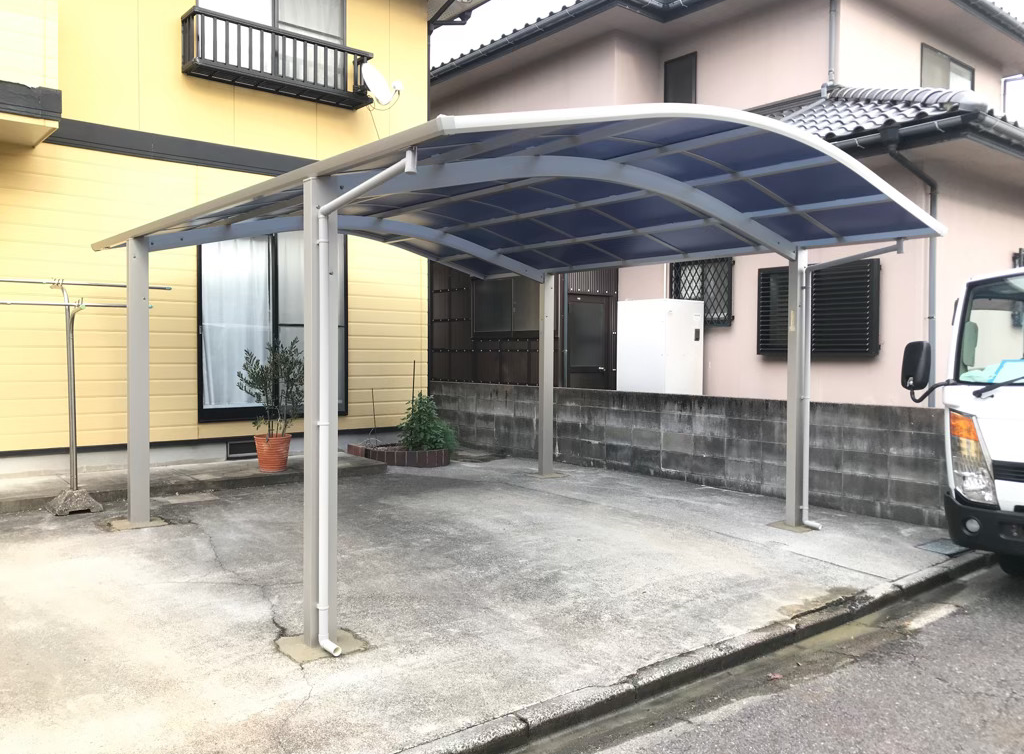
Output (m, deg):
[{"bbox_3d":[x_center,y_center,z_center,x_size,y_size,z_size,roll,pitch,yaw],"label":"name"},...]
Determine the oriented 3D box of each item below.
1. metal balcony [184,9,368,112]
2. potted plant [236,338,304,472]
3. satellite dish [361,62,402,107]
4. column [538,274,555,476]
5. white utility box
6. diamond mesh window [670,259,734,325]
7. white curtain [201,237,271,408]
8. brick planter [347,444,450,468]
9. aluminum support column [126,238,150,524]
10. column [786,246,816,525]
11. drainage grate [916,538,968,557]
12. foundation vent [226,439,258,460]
[{"bbox_3d":[-2.432,-3.336,8.786,1.950,0.555,0.415,-1,2,-40],"label":"metal balcony"},{"bbox_3d":[-2.388,0.274,8.295,0.700,1.346,0.640,-1,2,-40],"label":"potted plant"},{"bbox_3d":[-1.431,-3.248,9.199,0.400,0.500,0.440,1,2,25],"label":"satellite dish"},{"bbox_3d":[0.367,-0.022,8.851,0.132,2.150,0.083,-1,2,-39],"label":"column"},{"bbox_3d":[1.709,0.039,9.567,0.670,1.800,0.700,-1,2,-40],"label":"white utility box"},{"bbox_3d":[2.187,-0.964,9.542,0.110,0.783,0.884,-1,2,-39],"label":"diamond mesh window"},{"bbox_3d":[-2.937,-0.611,8.848,0.760,1.890,0.100,-1,2,-40],"label":"white curtain"},{"bbox_3d":[-1.232,0.919,9.729,0.900,0.190,1.030,-1,2,-39],"label":"brick planter"},{"bbox_3d":[-2.804,0.032,6.222,0.132,2.134,0.083,-1,2,-39],"label":"aluminum support column"},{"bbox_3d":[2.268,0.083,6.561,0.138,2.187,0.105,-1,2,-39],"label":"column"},{"bbox_3d":[3.111,1.226,5.930,0.420,0.030,0.280,-1,2,-39],"label":"drainage grate"},{"bbox_3d":[-2.839,0.786,8.888,0.450,0.195,0.080,-1,2,-40],"label":"foundation vent"}]

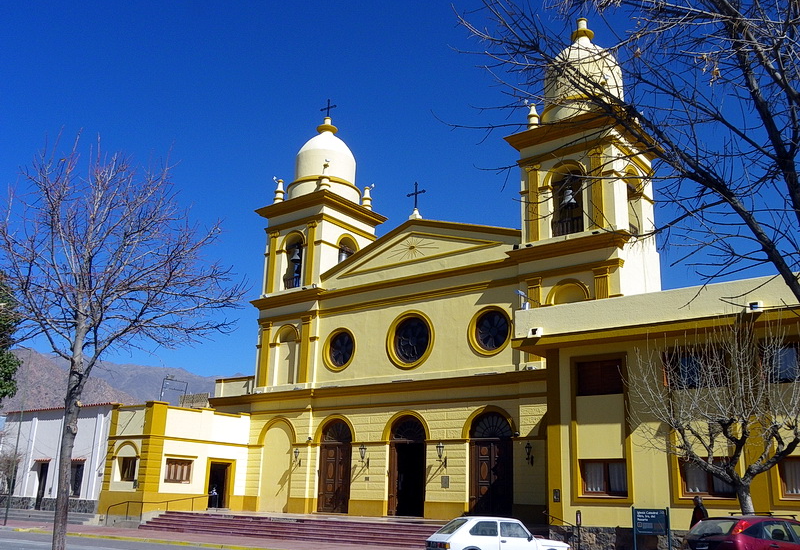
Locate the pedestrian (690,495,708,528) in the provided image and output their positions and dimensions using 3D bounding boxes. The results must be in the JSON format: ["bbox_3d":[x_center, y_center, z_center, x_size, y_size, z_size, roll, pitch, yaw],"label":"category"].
[{"bbox_3d":[7.153,6.137,18.800,0.380,1.700,0.500,-11,-20,37],"label":"pedestrian"}]

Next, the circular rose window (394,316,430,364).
[{"bbox_3d":[0.657,3.750,45.148,2.834,2.834,0.300,-11,-20,37],"label":"circular rose window"}]

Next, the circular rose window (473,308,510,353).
[{"bbox_3d":[4.898,3.016,41.936,2.287,2.287,0.300,-11,-20,37],"label":"circular rose window"}]

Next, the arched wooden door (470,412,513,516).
[{"bbox_3d":[4.714,9.771,40.231,2.640,5.359,0.250,-11,-20,37],"label":"arched wooden door"}]

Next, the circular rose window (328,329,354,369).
[{"bbox_3d":[-3.626,4.605,48.356,2.287,2.287,0.300,-11,-20,37],"label":"circular rose window"}]

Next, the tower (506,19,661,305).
[{"bbox_3d":[10.323,-5.175,43.397,6.762,20.285,6.662,-11,-20,37],"label":"tower"}]

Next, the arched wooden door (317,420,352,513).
[{"bbox_3d":[-3.749,11.316,46.614,2.585,5.427,0.250,-11,-20,37],"label":"arched wooden door"}]

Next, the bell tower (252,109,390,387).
[{"bbox_3d":[-5.557,-1.882,55.253,6.762,20.782,6.662,-11,-20,37],"label":"bell tower"}]

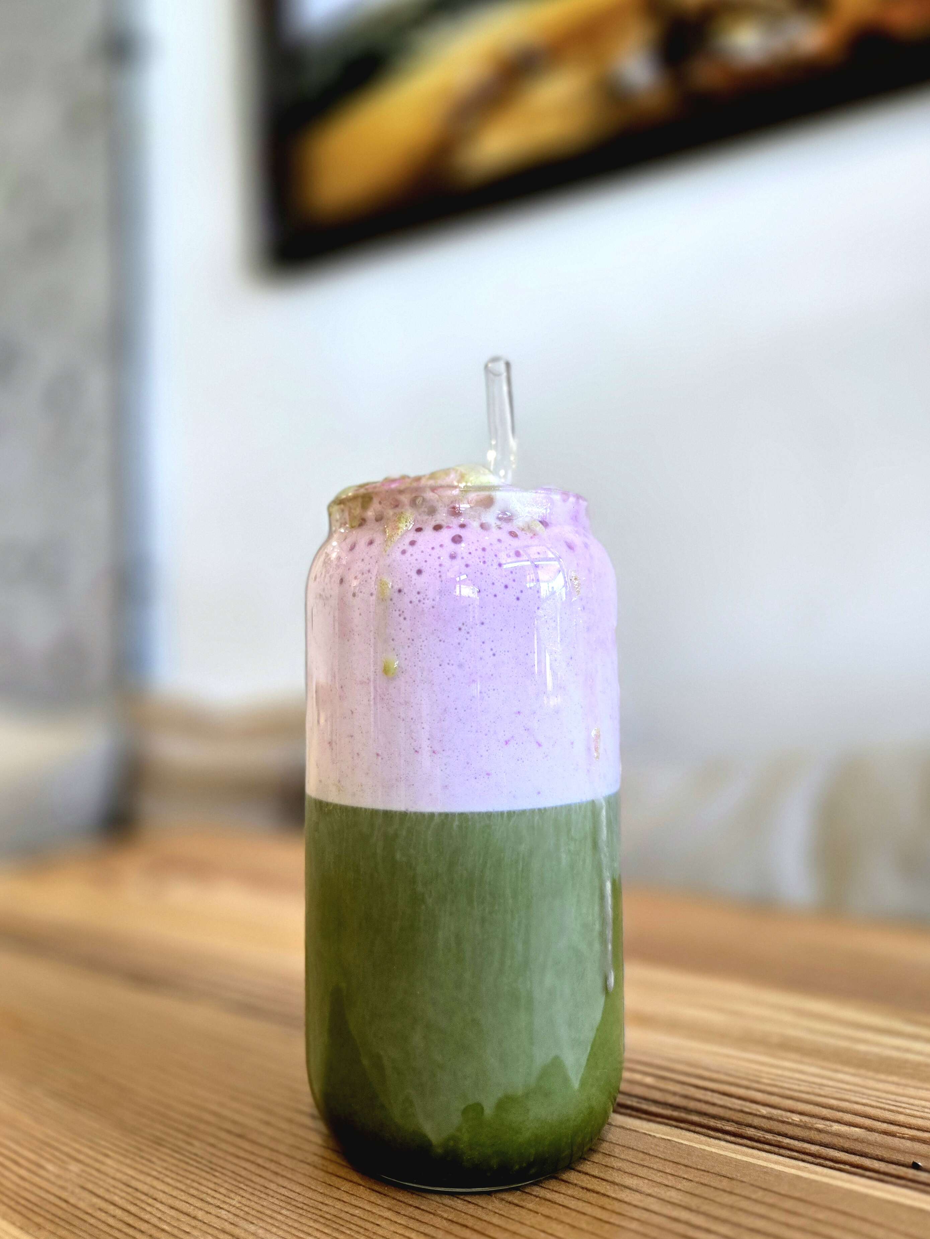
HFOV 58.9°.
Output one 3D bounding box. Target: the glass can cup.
[{"bbox_3d":[0.000,0.045,0.202,0.076,0.144,0.076,-1,-4,0],"label":"glass can cup"}]

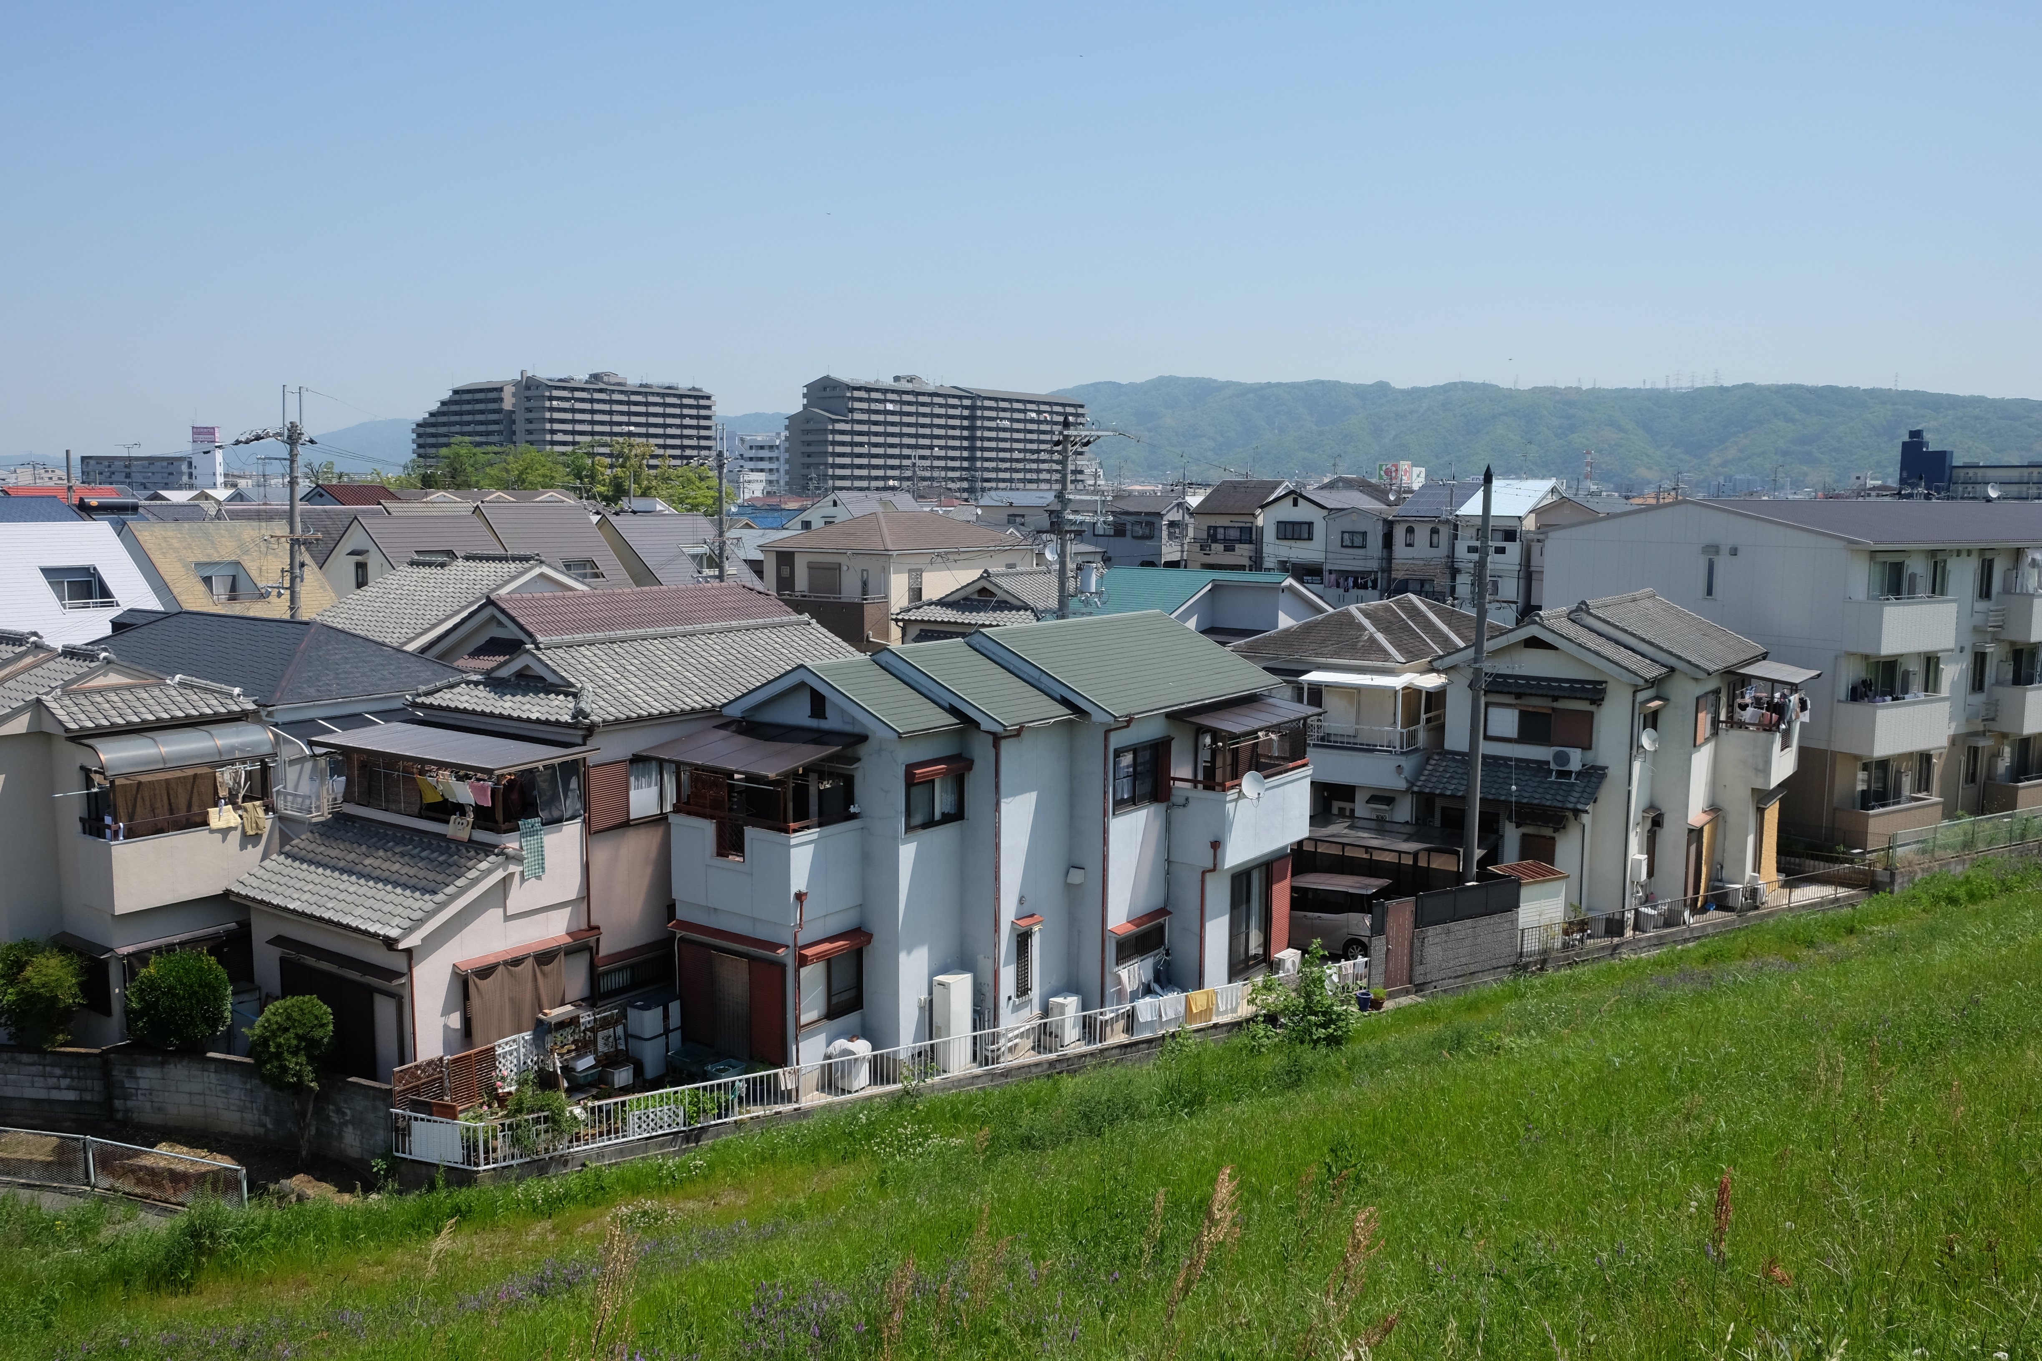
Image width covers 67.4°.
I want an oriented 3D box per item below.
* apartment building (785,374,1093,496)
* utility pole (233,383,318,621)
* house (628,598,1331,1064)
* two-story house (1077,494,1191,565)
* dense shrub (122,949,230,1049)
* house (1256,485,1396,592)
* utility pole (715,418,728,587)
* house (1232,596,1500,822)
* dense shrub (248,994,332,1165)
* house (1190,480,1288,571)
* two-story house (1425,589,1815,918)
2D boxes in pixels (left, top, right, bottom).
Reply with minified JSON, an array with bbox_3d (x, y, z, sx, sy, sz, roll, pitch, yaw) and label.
[{"bbox_3d":[-20.034,-61.781,420.898,16.800,39.000,101.000,6,9,41],"label":"apartment building"},{"bbox_3d":[-20.732,-1.809,43.038,0.800,12.878,1.900,5,9,36],"label":"utility pole"},{"bbox_3d":[-0.102,2.718,30.088,7.100,7.560,12.400,5,8,36],"label":"house"},{"bbox_3d":[6.669,-7.433,101.454,9.200,9.500,4.500,5,9,36],"label":"two-story house"},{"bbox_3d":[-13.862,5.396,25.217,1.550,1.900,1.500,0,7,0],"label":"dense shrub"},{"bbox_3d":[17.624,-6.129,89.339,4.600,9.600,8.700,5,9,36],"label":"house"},{"bbox_3d":[-11.145,-3.297,57.185,0.450,12.546,0.500,5,9,36],"label":"utility pole"},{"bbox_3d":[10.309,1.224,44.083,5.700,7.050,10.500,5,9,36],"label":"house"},{"bbox_3d":[-10.890,5.941,22.914,1.100,2.503,1.100,0,7,0],"label":"dense shrub"},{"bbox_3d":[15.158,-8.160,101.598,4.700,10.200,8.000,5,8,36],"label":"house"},{"bbox_3d":[15.018,1.631,38.750,7.000,7.600,11.200,5,9,36],"label":"two-story house"}]

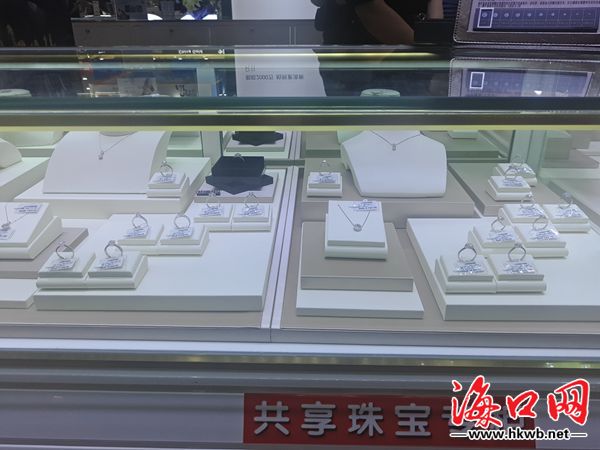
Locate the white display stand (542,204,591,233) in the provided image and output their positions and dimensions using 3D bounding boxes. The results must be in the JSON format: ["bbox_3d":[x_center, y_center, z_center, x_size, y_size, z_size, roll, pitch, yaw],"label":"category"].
[{"bbox_3d":[0.337,-0.009,0.682,0.049,0.021,0.042,0,22,1],"label":"white display stand"}]

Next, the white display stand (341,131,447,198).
[{"bbox_3d":[0.154,-0.133,0.870,0.170,0.115,0.210,0,21,2],"label":"white display stand"}]

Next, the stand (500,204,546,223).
[{"bbox_3d":[0.309,-0.009,0.739,0.052,0.024,0.046,1,21,2],"label":"stand"}]

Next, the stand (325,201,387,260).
[{"bbox_3d":[0.064,0.004,0.612,0.066,0.040,0.075,2,22,5],"label":"stand"}]

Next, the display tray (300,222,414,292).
[{"bbox_3d":[0.060,0.032,0.616,0.114,0.014,0.149,1,22,2],"label":"display tray"}]

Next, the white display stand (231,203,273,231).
[{"bbox_3d":[-0.065,-0.011,0.739,0.052,0.024,0.046,0,21,0],"label":"white display stand"}]

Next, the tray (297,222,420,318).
[{"bbox_3d":[0.062,0.044,0.616,0.122,0.009,0.214,1,22,2],"label":"tray"}]

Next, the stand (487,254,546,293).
[{"bbox_3d":[0.233,0.051,0.584,0.052,0.024,0.046,0,21,1],"label":"stand"}]

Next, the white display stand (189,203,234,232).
[{"bbox_3d":[-0.110,-0.010,0.687,0.049,0.021,0.042,0,22,1],"label":"white display stand"}]

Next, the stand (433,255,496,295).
[{"bbox_3d":[0.180,0.052,0.583,0.052,0.024,0.046,0,21,1],"label":"stand"}]

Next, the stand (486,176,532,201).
[{"bbox_3d":[0.316,-0.055,0.809,0.052,0.024,0.046,0,21,1],"label":"stand"}]

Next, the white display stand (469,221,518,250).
[{"bbox_3d":[0.227,0.018,0.616,0.049,0.021,0.042,0,22,1],"label":"white display stand"}]

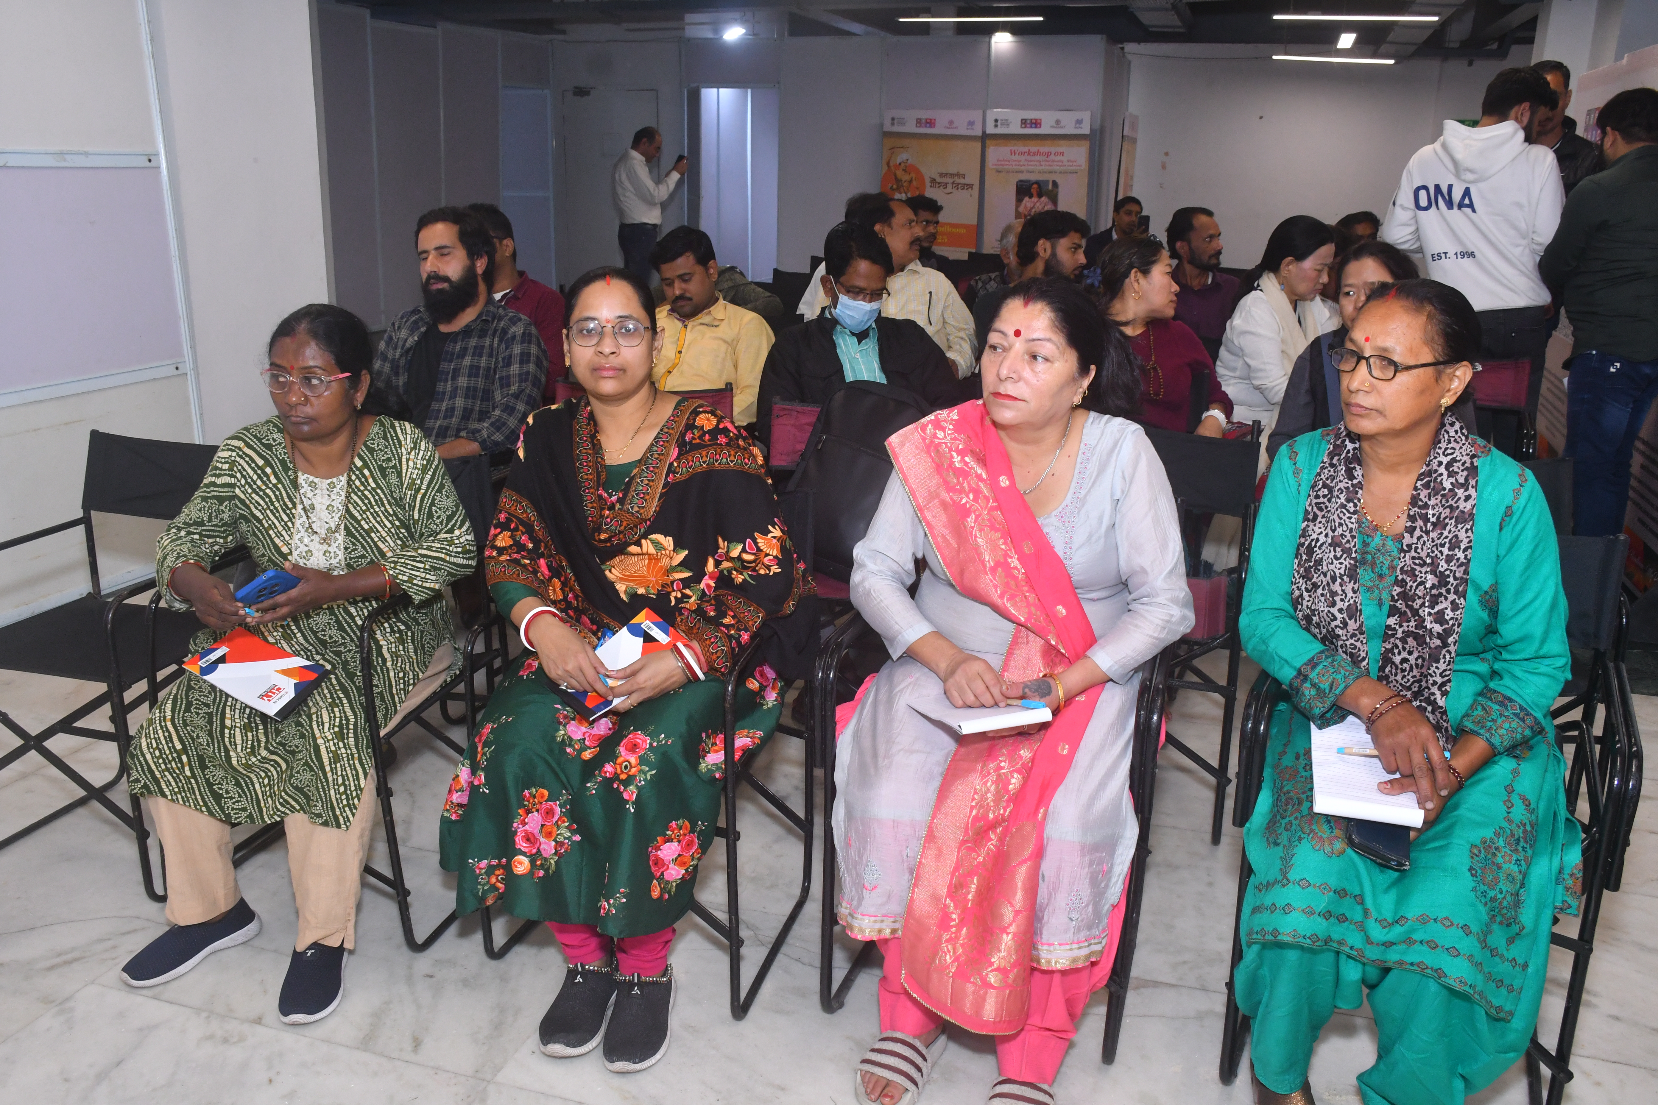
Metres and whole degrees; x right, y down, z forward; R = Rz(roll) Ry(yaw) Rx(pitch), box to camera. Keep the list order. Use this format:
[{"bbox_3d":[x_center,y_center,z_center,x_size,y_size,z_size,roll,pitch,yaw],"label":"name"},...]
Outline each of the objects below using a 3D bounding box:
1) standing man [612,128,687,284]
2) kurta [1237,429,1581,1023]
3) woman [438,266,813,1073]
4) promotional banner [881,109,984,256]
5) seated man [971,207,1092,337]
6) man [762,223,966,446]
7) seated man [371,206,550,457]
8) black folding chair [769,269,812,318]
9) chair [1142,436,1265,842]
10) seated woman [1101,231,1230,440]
[{"bbox_3d":[-1.302,-2.209,10.082,0.520,1.700,0.460,4,16,11],"label":"standing man"},{"bbox_3d":[0.921,0.254,2.244,0.580,0.830,0.630,5,16,15],"label":"kurta"},{"bbox_3d":[-0.323,0.147,2.310,0.570,1.220,0.670,3,16,7],"label":"woman"},{"bbox_3d":[0.788,-2.476,10.828,0.780,1.890,0.120,0,15,-3],"label":"promotional banner"},{"bbox_3d":[0.688,-0.427,4.495,0.520,1.290,0.750,-7,17,-26],"label":"seated man"},{"bbox_3d":[0.084,-0.219,3.736,0.580,1.280,0.780,2,15,3],"label":"man"},{"bbox_3d":[-0.927,-0.191,3.371,0.530,1.270,0.740,6,17,16],"label":"seated man"},{"bbox_3d":[-0.104,-0.932,6.806,0.510,0.840,0.470,6,17,16],"label":"black folding chair"},{"bbox_3d":[0.678,0.135,3.108,0.500,0.840,0.470,6,17,16],"label":"chair"},{"bbox_3d":[0.834,-0.223,3.717,0.520,1.200,0.720,2,16,4],"label":"seated woman"}]

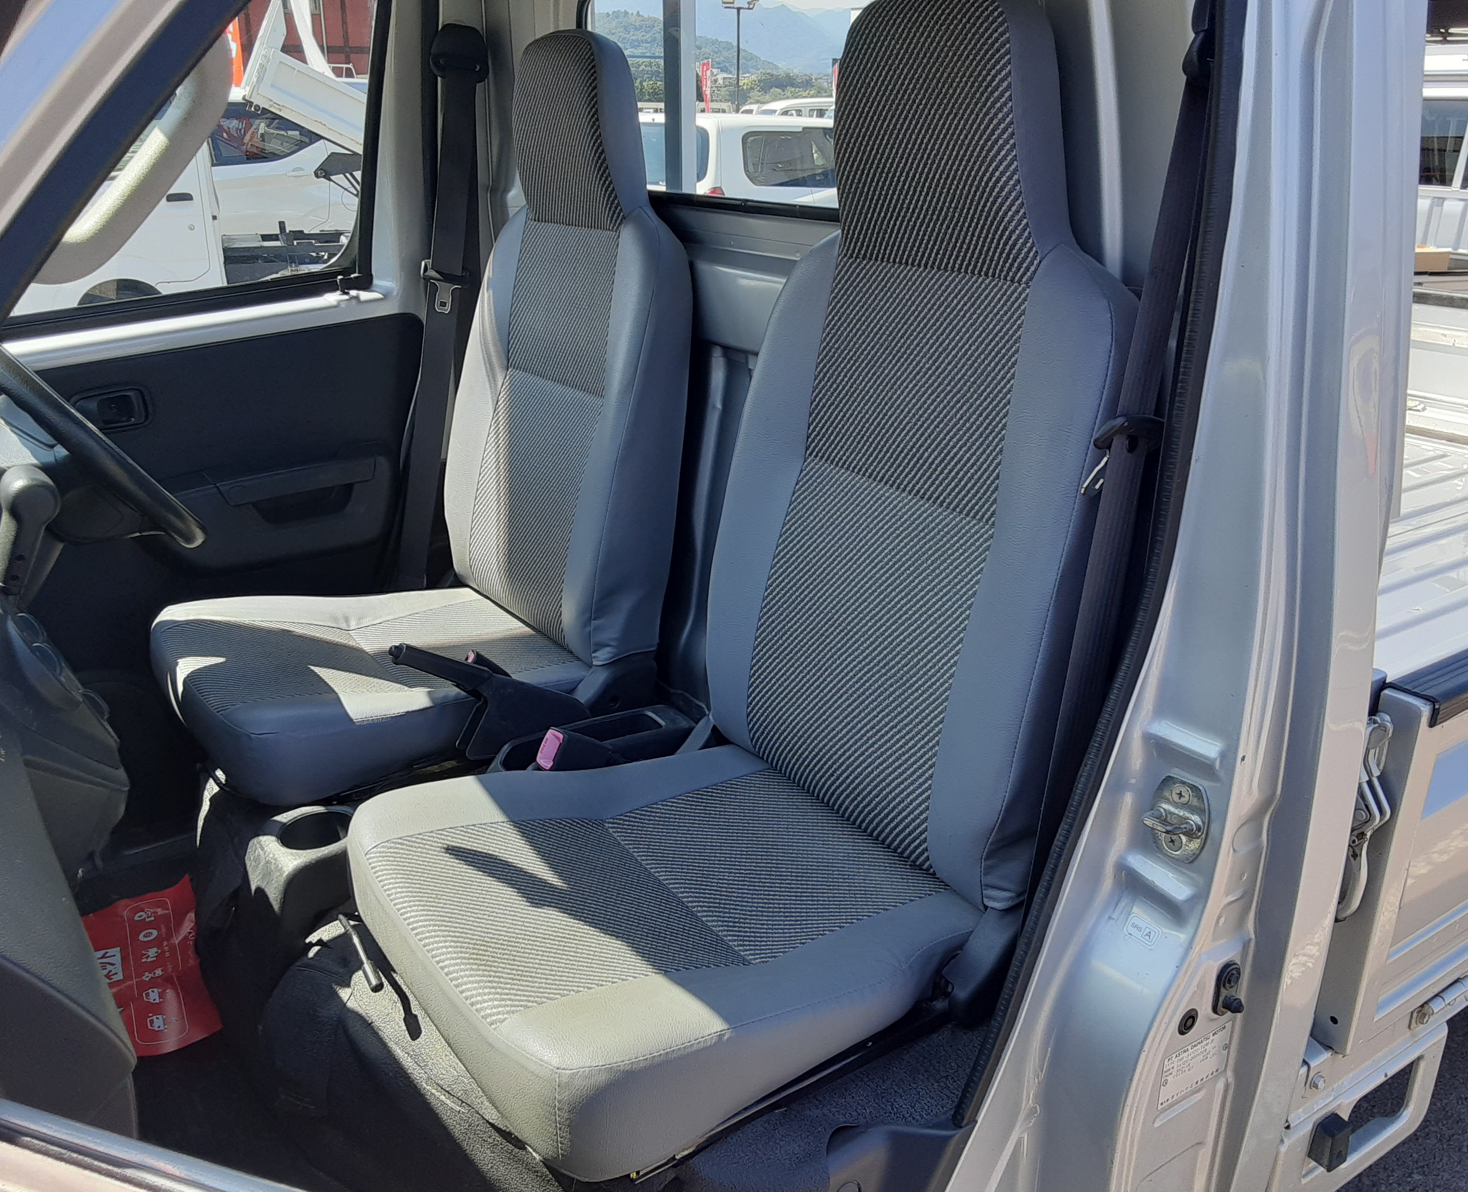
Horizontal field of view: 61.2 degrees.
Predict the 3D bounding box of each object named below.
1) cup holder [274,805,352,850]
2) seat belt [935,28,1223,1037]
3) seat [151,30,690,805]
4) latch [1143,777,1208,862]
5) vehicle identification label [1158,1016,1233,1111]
[{"bbox_3d":[-0.473,0.295,1.426,0.088,0.070,0.088,-13,25,-32],"label":"cup holder"},{"bbox_3d":[0.280,-0.014,0.987,0.170,0.820,0.100,-13,25,-32],"label":"seat belt"},{"bbox_3d":[-0.430,-0.260,1.624,0.640,0.895,0.500,-13,25,-32],"label":"seat"},{"bbox_3d":[0.333,0.176,0.950,0.050,0.072,0.035,20,28,41],"label":"latch"},{"bbox_3d":[0.377,0.382,1.011,0.088,0.053,0.003,-12,24,-30],"label":"vehicle identification label"}]

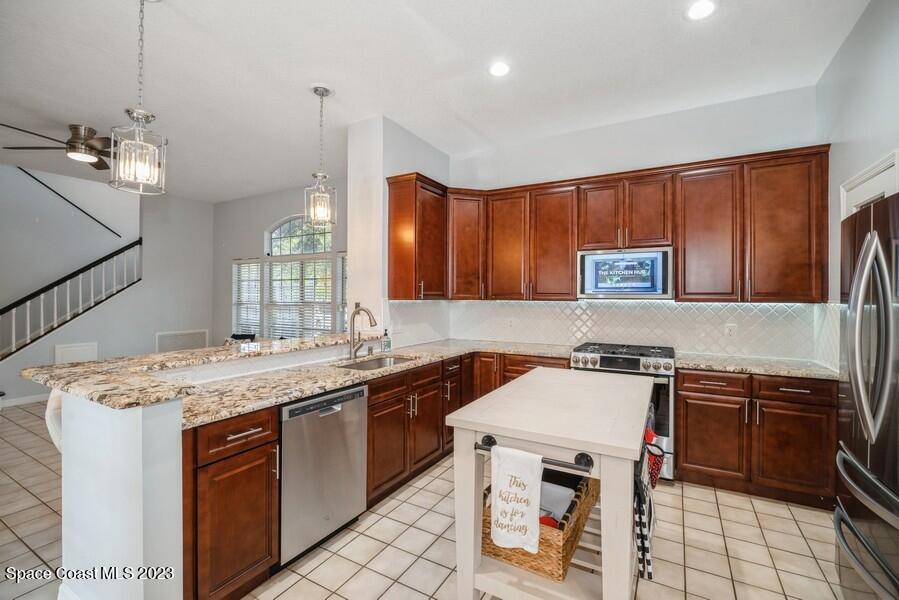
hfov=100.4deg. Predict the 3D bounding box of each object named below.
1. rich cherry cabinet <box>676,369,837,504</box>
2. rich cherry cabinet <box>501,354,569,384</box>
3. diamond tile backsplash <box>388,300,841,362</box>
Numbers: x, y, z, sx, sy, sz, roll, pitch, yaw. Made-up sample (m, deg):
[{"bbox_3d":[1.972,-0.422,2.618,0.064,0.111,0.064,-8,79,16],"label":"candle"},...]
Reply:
[{"bbox_3d":[2.252,0.950,2.870,0.896,0.875,0.620,0,0,30],"label":"rich cherry cabinet"},{"bbox_3d":[0.906,0.947,3.637,0.625,0.875,0.620,0,0,30],"label":"rich cherry cabinet"},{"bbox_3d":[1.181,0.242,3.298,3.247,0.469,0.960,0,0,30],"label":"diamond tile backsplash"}]

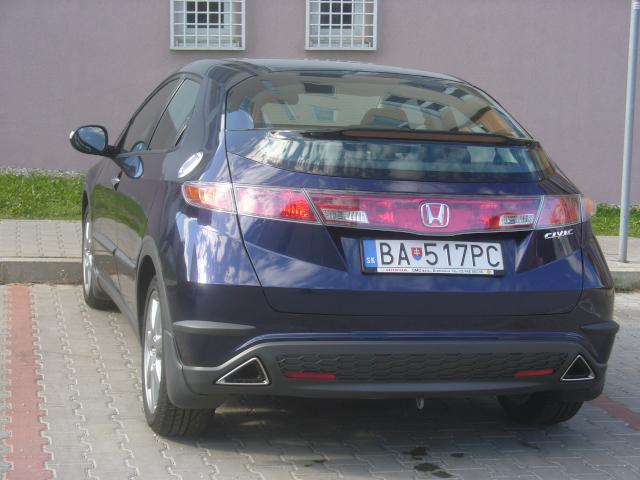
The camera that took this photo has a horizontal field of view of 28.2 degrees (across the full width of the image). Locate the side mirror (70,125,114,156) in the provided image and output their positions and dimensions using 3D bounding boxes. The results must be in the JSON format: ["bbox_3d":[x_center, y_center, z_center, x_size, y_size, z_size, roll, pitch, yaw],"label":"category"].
[{"bbox_3d":[-1.181,-0.506,6.599,0.230,0.170,0.130,1,7,-16],"label":"side mirror"}]

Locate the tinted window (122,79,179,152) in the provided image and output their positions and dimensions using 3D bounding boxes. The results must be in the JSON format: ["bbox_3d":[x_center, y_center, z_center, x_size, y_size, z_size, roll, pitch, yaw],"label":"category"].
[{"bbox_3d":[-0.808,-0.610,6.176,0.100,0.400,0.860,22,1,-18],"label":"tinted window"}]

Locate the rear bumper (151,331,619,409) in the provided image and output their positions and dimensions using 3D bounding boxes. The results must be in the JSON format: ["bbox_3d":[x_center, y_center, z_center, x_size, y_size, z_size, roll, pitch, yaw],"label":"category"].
[{"bbox_3d":[0.334,0.458,4.604,1.700,0.310,0.400,1,7,-16],"label":"rear bumper"}]

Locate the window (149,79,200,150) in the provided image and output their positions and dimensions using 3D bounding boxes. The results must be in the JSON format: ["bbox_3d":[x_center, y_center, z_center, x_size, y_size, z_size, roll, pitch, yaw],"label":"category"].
[{"bbox_3d":[-0.591,-0.523,5.411,0.100,0.370,0.820,22,1,-18],"label":"window"}]

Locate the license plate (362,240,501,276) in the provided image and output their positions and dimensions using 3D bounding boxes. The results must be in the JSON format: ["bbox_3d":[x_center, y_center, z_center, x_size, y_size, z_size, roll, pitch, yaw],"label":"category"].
[{"bbox_3d":[0.400,0.061,4.473,0.525,0.120,0.030,1,-21,-16],"label":"license plate"}]

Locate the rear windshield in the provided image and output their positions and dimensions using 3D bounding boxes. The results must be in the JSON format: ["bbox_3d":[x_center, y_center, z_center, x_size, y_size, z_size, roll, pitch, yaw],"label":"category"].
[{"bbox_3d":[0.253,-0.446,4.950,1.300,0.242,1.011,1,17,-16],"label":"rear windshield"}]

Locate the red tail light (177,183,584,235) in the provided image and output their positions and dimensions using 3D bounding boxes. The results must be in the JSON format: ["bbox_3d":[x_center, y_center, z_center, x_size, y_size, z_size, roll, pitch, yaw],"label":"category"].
[{"bbox_3d":[0.336,-0.114,4.598,1.560,0.170,0.400,1,7,-16],"label":"red tail light"}]

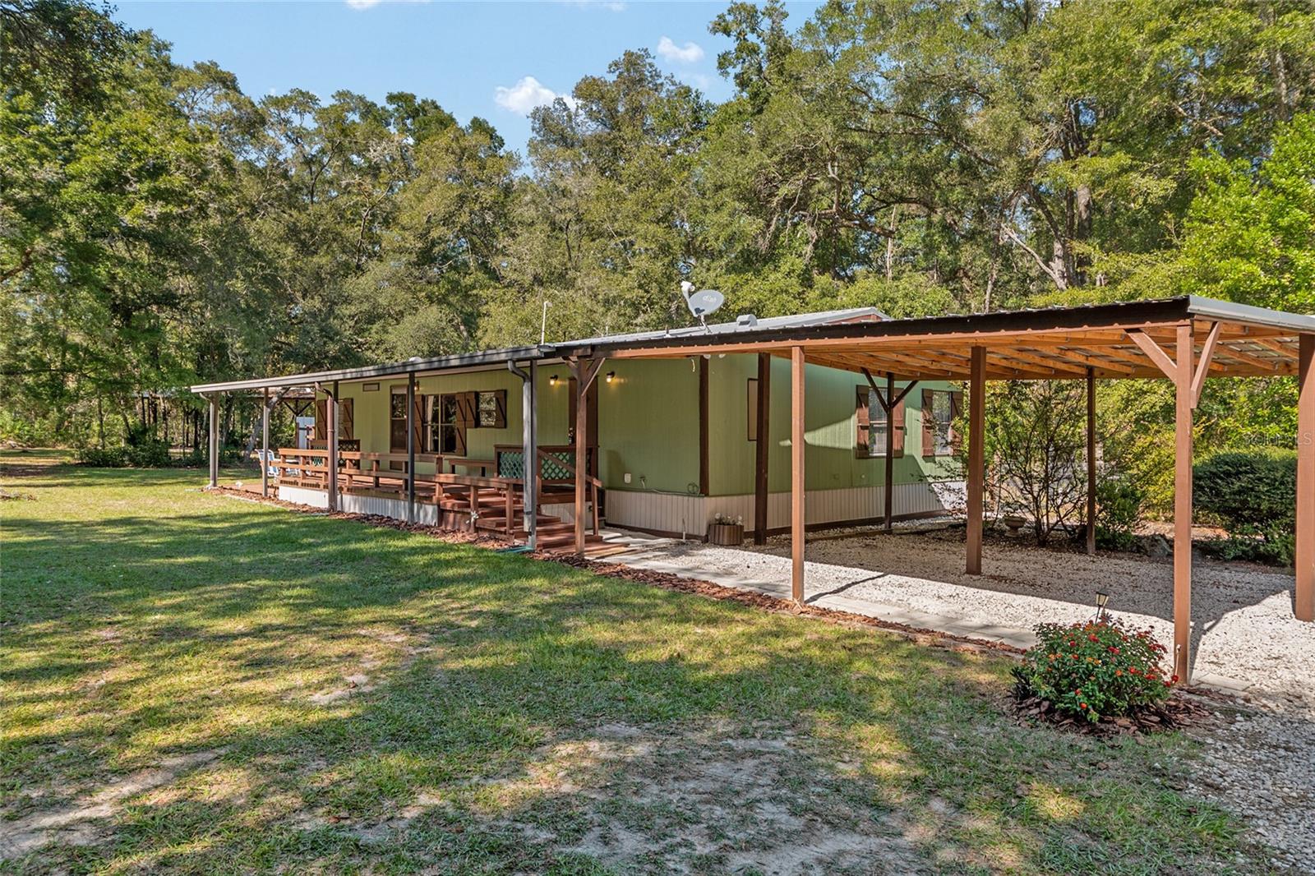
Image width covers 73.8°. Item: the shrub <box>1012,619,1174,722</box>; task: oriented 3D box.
[{"bbox_3d":[2.890,1.487,5.820,0.980,0.570,1.050,0,1,-42],"label":"shrub"}]

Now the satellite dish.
[{"bbox_3d":[0.668,-1.981,13.100,0.620,0.760,0.620,1,1,43],"label":"satellite dish"}]

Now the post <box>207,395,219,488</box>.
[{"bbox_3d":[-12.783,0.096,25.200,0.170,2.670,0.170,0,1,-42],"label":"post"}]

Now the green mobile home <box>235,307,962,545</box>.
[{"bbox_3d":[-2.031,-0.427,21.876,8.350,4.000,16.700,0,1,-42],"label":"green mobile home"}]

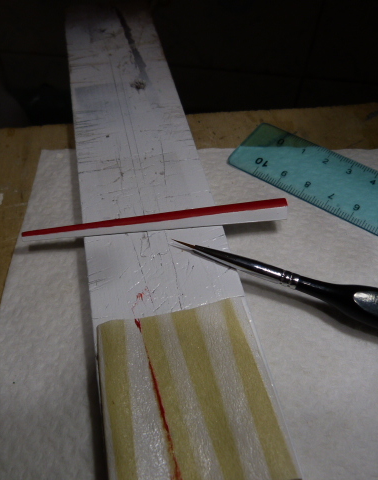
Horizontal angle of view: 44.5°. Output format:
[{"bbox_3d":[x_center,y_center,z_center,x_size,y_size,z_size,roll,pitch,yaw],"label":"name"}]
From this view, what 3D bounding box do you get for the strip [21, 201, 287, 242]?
[{"bbox_3d":[-0.010,-0.007,0.149,0.086,0.006,0.004,-5,53,-7],"label":"strip"}]

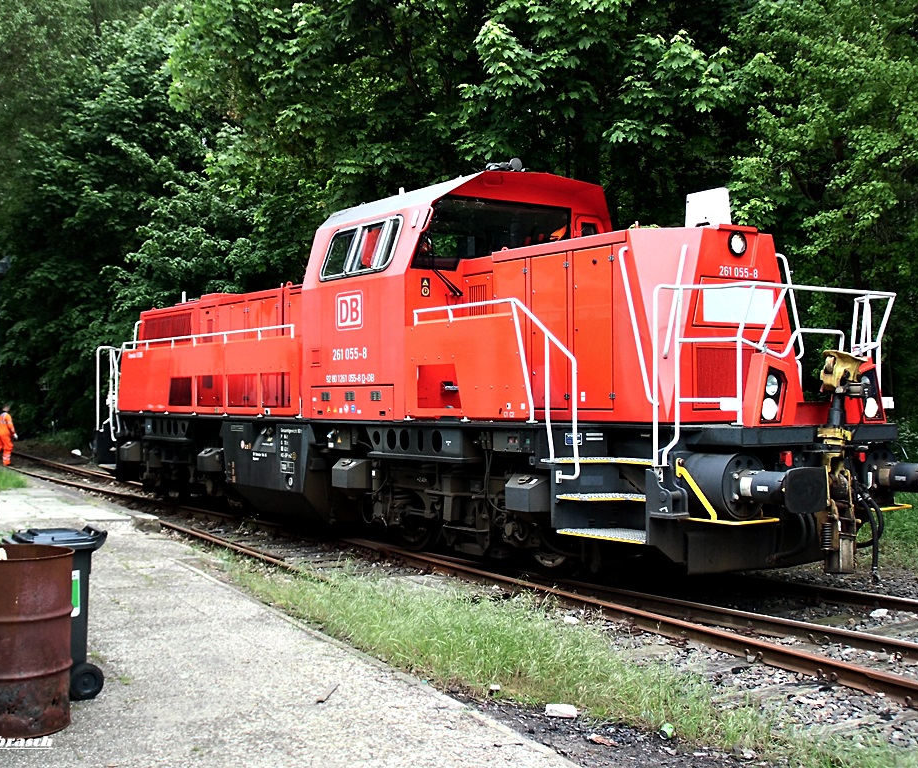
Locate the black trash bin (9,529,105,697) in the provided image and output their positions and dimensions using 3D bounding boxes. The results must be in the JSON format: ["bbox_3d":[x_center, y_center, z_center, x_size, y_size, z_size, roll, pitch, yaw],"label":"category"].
[{"bbox_3d":[-2.400,1.352,6.970,0.560,0.960,0.490,0,-1,-30],"label":"black trash bin"}]

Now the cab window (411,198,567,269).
[{"bbox_3d":[0.384,-1.576,12.700,2.076,0.796,0.080,0,7,-35],"label":"cab window"}]

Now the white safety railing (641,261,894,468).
[{"bbox_3d":[2.808,-0.069,9.929,2.600,1.480,0.720,0,-1,-35],"label":"white safety railing"}]

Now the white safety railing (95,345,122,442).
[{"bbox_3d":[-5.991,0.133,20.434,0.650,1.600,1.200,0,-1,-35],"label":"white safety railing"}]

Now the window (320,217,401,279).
[{"bbox_3d":[-1.071,-1.489,13.075,0.080,0.660,1.626,23,-14,-33],"label":"window"}]

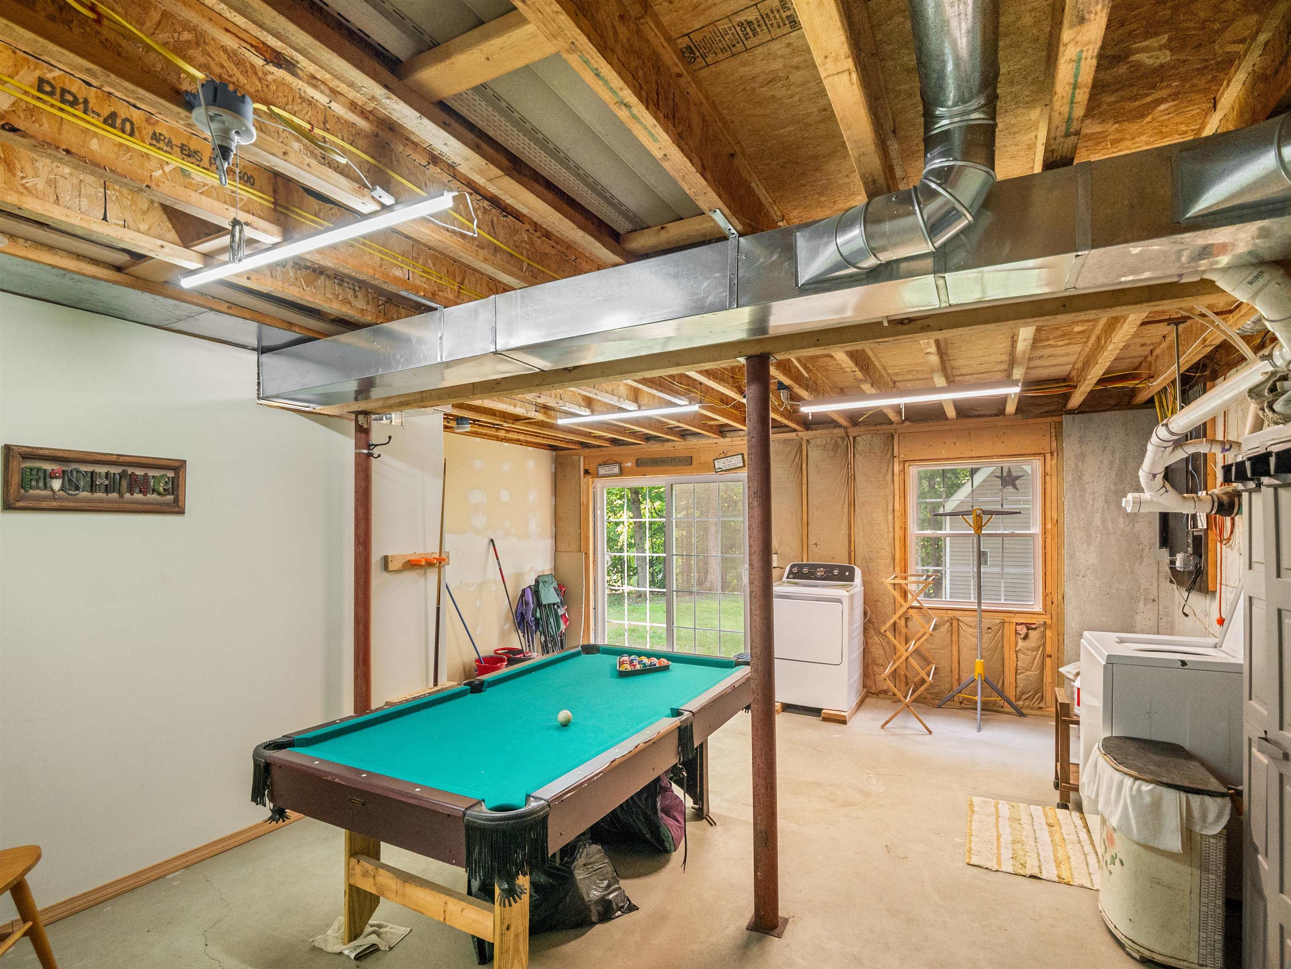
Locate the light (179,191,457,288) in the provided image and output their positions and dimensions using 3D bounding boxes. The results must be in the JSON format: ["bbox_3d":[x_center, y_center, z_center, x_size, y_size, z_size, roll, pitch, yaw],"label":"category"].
[{"bbox_3d":[-1.060,-0.750,1.836,1.221,0.050,0.070,-1,-2,24],"label":"light"}]

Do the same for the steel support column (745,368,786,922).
[{"bbox_3d":[0.435,0.579,2.221,0.115,2.118,0.115,-1,-2,30],"label":"steel support column"}]

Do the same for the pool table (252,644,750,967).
[{"bbox_3d":[-0.366,1.298,2.645,1.070,0.740,2.020,-1,-2,27],"label":"pool table"}]

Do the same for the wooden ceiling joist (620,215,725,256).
[{"bbox_3d":[0.106,-0.822,1.969,0.360,0.038,0.089,-1,-2,30],"label":"wooden ceiling joist"}]

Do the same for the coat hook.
[{"bbox_3d":[-1.514,-0.212,3.395,0.135,0.137,0.045,-1,-2,14],"label":"coat hook"}]

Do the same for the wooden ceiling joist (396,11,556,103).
[{"bbox_3d":[-0.339,-0.876,1.206,0.360,0.038,0.089,-1,-2,30],"label":"wooden ceiling joist"}]

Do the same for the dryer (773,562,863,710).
[{"bbox_3d":[1.411,1.202,4.963,0.686,1.080,0.700,-1,-2,30],"label":"dryer"}]

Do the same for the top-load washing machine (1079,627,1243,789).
[{"bbox_3d":[2.445,1.171,2.692,0.680,1.000,0.690,-1,-2,30],"label":"top-load washing machine"}]

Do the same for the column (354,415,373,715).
[{"bbox_3d":[-1.616,0.663,3.415,0.110,2.118,0.110,-1,-2,30],"label":"column"}]

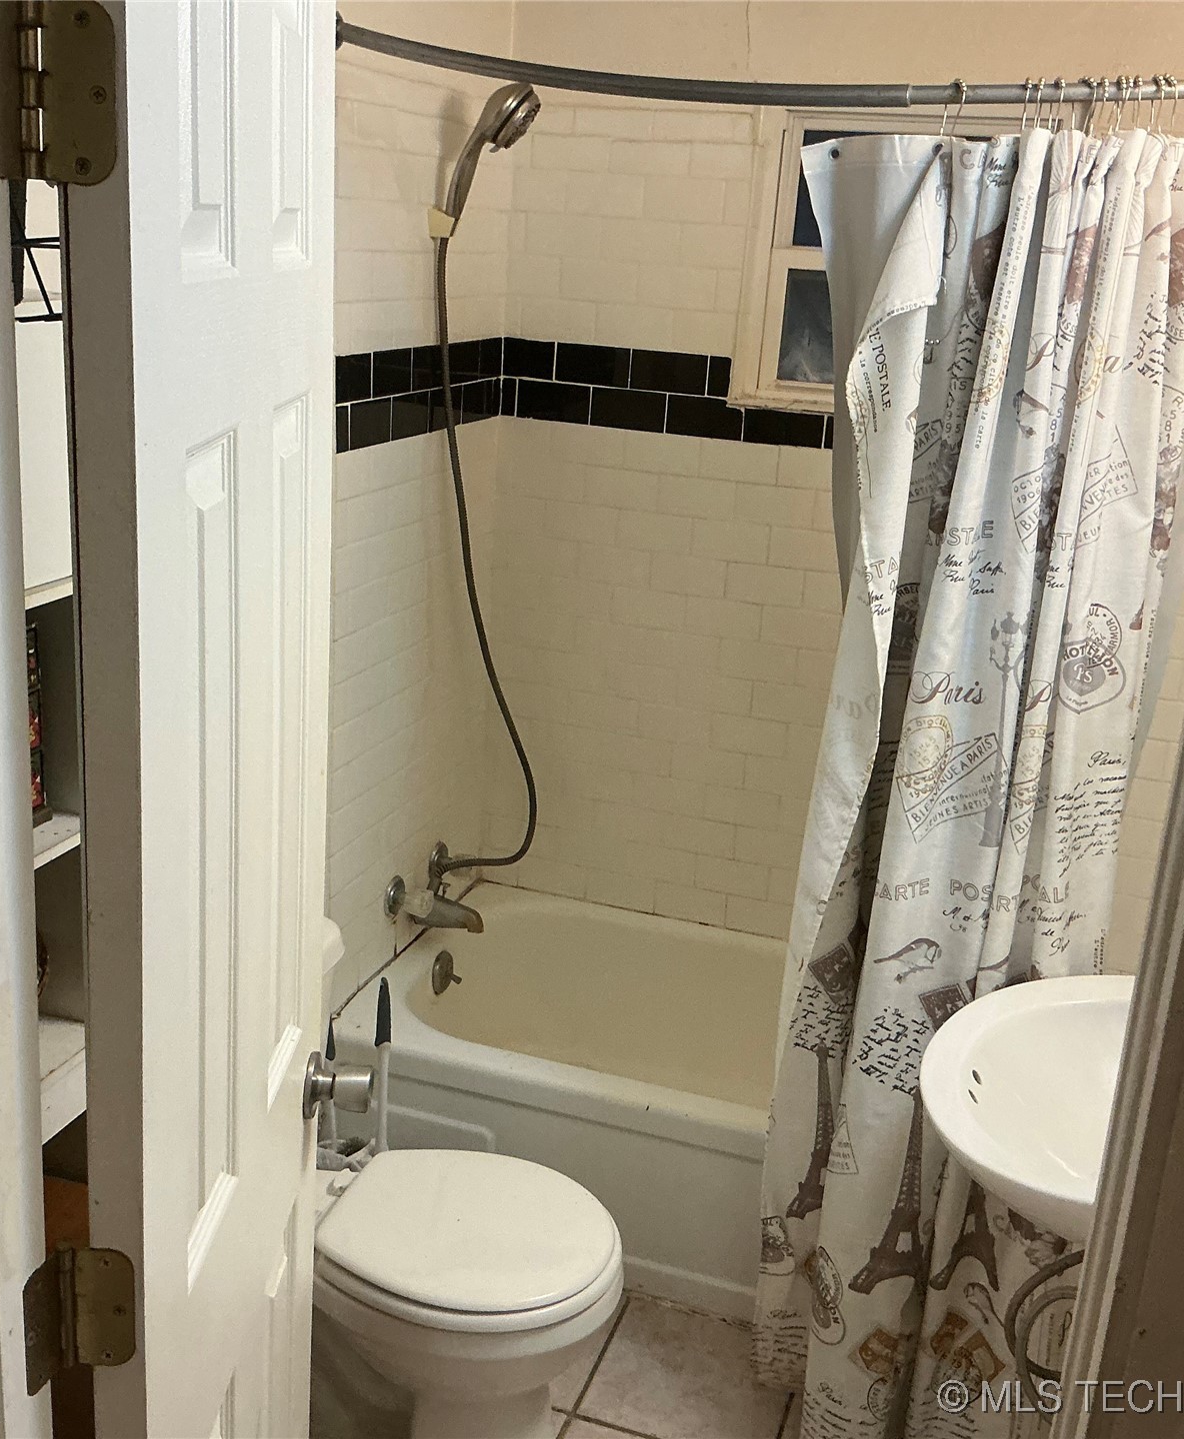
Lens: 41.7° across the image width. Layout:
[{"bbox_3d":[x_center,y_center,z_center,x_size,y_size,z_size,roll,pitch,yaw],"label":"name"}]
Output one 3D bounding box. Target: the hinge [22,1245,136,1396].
[{"bbox_3d":[-0.327,0.391,0.994,0.052,0.091,0.051,6,17,6],"label":"hinge"}]

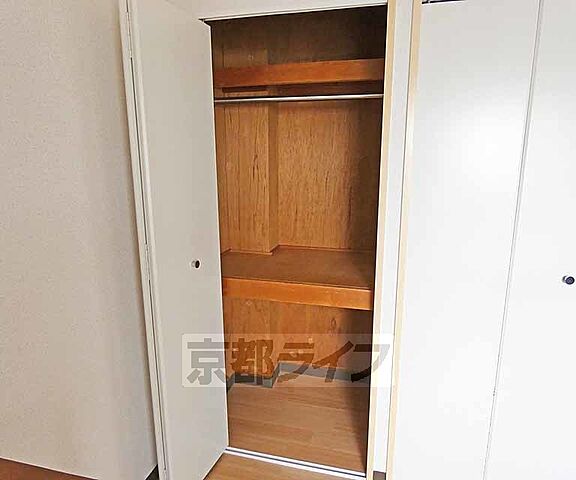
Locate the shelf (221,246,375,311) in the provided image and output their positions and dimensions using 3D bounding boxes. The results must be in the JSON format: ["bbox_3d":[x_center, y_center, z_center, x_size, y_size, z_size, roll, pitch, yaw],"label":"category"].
[{"bbox_3d":[0.024,0.158,1.825,0.841,0.088,0.686,2,11,13],"label":"shelf"}]

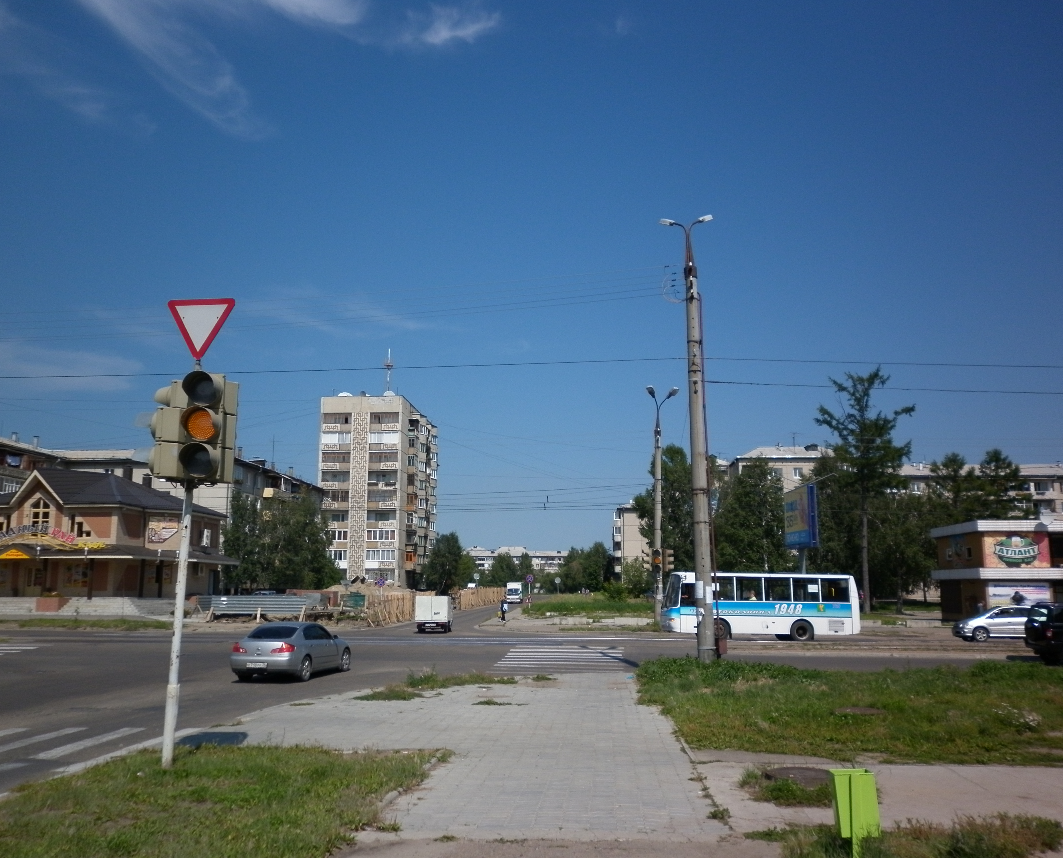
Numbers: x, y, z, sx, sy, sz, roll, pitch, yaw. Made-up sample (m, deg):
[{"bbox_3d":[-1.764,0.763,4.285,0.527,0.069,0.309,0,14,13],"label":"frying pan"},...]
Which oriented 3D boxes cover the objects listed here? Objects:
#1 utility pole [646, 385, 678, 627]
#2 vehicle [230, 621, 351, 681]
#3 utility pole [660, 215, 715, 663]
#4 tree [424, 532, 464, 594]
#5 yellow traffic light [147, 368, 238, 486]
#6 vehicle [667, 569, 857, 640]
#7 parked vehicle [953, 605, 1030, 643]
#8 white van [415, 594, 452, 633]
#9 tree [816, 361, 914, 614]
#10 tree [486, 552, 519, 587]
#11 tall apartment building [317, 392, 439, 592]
[{"bbox_3d":[6.608,3.925,47.210,1.600,12.350,1.500,-1,-10,4],"label":"utility pole"},{"bbox_3d":[-6.419,5.990,25.309,1.780,1.470,4.670,-1,-9,10],"label":"vehicle"},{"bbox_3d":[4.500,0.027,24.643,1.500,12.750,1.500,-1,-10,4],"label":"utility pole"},{"bbox_3d":[-11.189,17.222,116.734,5.100,8.370,5.000,0,-9,0],"label":"tree"},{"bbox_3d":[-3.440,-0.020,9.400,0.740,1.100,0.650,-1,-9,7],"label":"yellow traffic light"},{"bbox_3d":[10.087,7.876,41.589,8.380,3.070,2.420,-1,-9,7],"label":"vehicle"},{"bbox_3d":[21.324,8.745,41.331,4.500,1.580,1.720,-1,-10,4],"label":"parked vehicle"},{"bbox_3d":[-5.009,9.688,48.562,1.630,1.900,4.150,0,-10,1],"label":"white van"},{"bbox_3d":[25.585,4.581,71.218,7.400,19.050,7.000,0,-9,0],"label":"tree"},{"bbox_3d":[-7.140,32.509,212.527,7.400,8.910,7.000,0,-9,0],"label":"tree"},{"bbox_3d":[-23.335,11.699,146.491,12.600,28.500,28.000,-1,-10,4],"label":"tall apartment building"}]

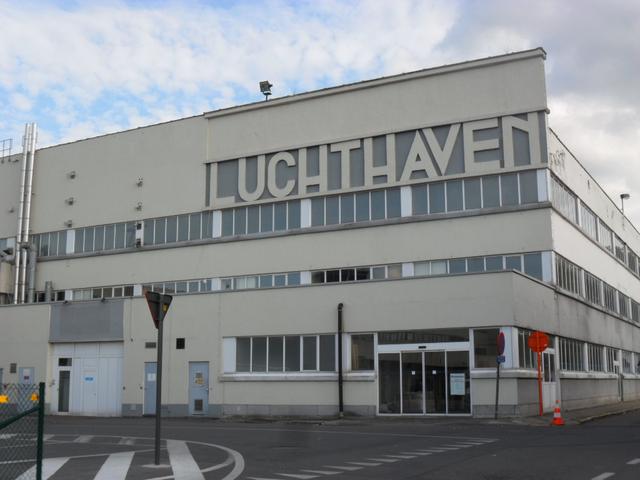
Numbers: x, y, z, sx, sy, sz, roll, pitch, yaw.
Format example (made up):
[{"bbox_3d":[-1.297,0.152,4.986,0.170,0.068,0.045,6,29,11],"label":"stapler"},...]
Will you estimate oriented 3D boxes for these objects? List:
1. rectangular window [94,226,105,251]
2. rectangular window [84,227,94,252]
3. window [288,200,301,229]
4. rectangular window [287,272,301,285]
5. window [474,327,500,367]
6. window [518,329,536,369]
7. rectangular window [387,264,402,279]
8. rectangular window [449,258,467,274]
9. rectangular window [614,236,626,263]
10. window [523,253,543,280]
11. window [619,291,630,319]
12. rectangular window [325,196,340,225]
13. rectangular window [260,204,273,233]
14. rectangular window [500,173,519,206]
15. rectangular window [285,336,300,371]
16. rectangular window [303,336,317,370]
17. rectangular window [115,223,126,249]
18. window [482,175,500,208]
[{"bbox_3d":[-12.684,-0.052,46.971,0.779,1.411,0.150,-6,-11,27],"label":"rectangular window"},{"bbox_3d":[-13.168,0.013,46.602,0.807,1.399,0.100,-6,-11,28],"label":"rectangular window"},{"bbox_3d":[-1.280,-1.259,41.751,0.722,1.533,0.100,-6,-11,28],"label":"window"},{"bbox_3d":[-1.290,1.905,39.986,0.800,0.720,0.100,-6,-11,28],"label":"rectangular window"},{"bbox_3d":[5.744,3.726,27.939,0.970,1.400,0.100,-6,-11,28],"label":"window"},{"bbox_3d":[7.455,3.937,29.143,0.100,1.333,2.508,-6,-11,28],"label":"window"},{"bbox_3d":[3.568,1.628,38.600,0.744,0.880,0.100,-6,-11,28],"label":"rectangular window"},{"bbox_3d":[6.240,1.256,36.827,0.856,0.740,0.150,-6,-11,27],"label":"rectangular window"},{"bbox_3d":[19.345,0.709,52.252,0.100,1.453,5.051,-6,-11,28],"label":"rectangular window"},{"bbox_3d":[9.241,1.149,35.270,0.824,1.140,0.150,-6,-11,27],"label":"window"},{"bbox_3d":[21.142,4.543,56.400,0.150,1.427,4.912,-5,-11,28],"label":"window"},{"bbox_3d":[0.660,-1.459,40.724,0.703,1.404,0.100,-6,-11,28],"label":"rectangular window"},{"bbox_3d":[-2.698,-1.067,41.900,0.809,1.452,0.150,-6,-11,27],"label":"rectangular window"},{"bbox_3d":[8.264,-2.168,35.308,0.776,1.432,0.100,-6,-11,28],"label":"rectangular window"},{"bbox_3d":[-1.024,4.420,31.506,0.719,1.372,0.100,-6,-11,28],"label":"rectangular window"},{"bbox_3d":[-0.366,4.294,30.805,0.735,1.354,0.100,-6,-11,28],"label":"rectangular window"},{"bbox_3d":[-11.271,-0.254,45.960,0.800,1.500,0.100,-6,-11,28],"label":"rectangular window"},{"bbox_3d":[8.202,-2.332,39.001,0.921,1.602,0.120,-6,-11,30],"label":"window"}]

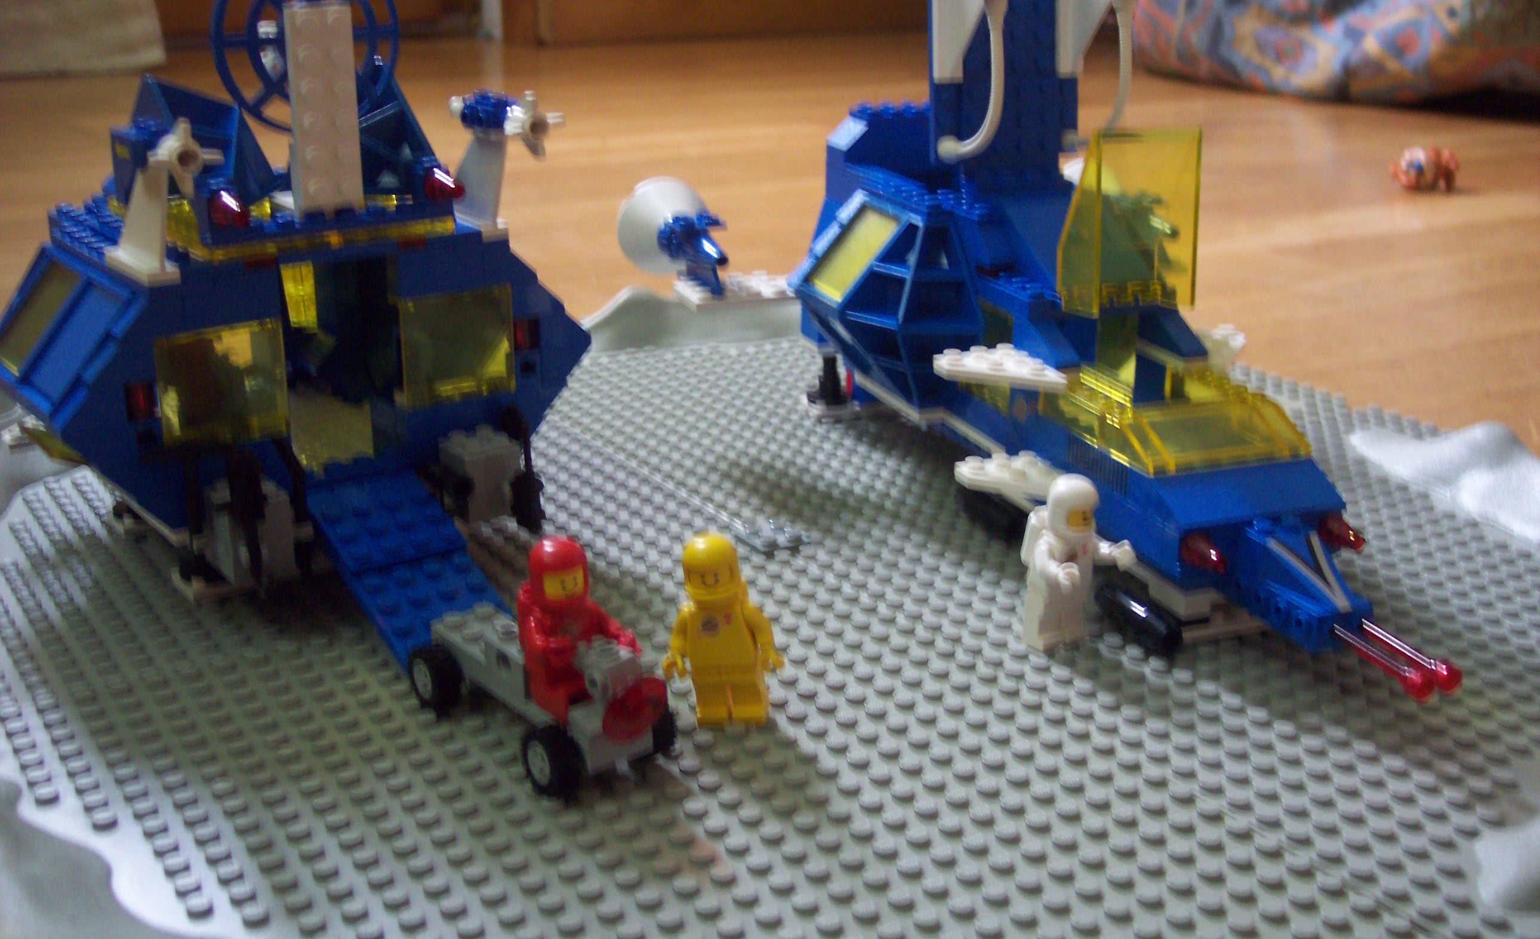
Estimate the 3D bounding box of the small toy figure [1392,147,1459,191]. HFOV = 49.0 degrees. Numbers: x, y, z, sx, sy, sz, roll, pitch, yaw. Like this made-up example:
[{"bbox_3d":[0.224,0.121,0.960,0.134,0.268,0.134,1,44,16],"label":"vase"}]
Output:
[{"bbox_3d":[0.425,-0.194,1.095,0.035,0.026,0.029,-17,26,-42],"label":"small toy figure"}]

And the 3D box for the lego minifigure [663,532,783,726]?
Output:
[{"bbox_3d":[-0.011,0.036,0.374,0.026,0.043,0.016,-3,18,13],"label":"lego minifigure"}]

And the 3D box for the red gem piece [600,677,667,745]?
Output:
[{"bbox_3d":[-0.028,0.048,0.342,0.016,0.016,0.005,-16,46,-40],"label":"red gem piece"}]

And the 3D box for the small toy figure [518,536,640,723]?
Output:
[{"bbox_3d":[-0.044,0.032,0.358,0.023,0.036,0.022,-16,25,-39],"label":"small toy figure"}]

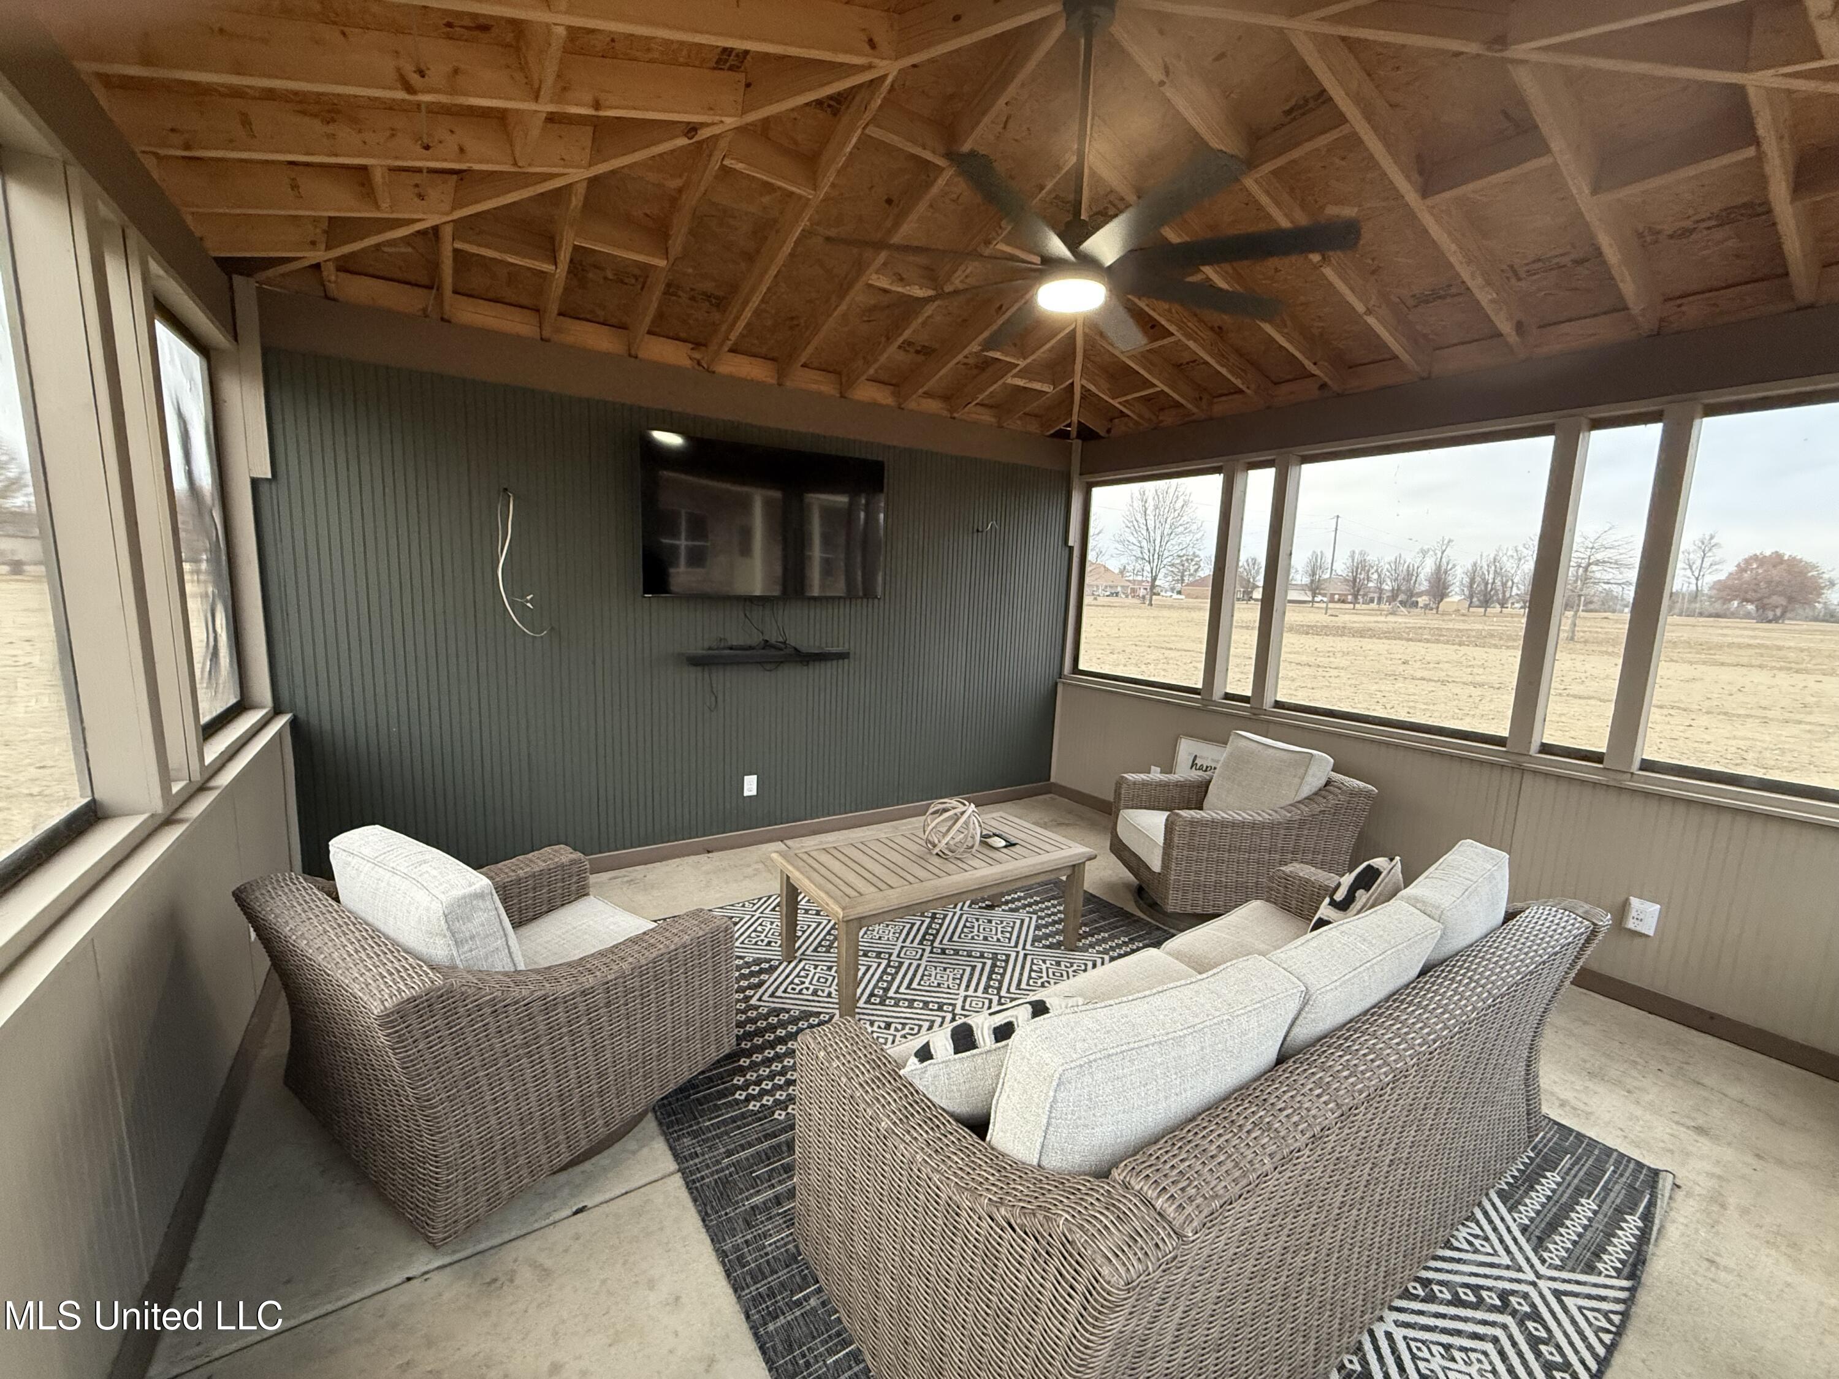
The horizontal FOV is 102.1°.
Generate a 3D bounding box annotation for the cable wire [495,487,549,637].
[{"bbox_3d":[-1.950,-0.613,3.641,0.216,0.714,0.060,-3,10,-33],"label":"cable wire"}]

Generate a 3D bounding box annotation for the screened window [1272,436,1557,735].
[{"bbox_3d":[2.444,-0.524,3.821,0.080,1.410,1.193,-3,10,-33],"label":"screened window"}]

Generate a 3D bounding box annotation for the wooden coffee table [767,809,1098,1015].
[{"bbox_3d":[0.072,0.941,3.272,1.260,0.468,0.650,-3,10,-33],"label":"wooden coffee table"}]

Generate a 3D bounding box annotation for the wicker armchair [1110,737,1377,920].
[{"bbox_3d":[1.571,0.712,3.796,0.950,0.880,0.890,2,8,-3],"label":"wicker armchair"}]

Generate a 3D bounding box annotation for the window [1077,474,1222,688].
[{"bbox_3d":[1.558,-0.750,5.158,0.080,1.410,1.196,-3,10,-33],"label":"window"}]

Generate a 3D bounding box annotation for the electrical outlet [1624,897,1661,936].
[{"bbox_3d":[2.945,0.926,3.032,0.025,0.135,0.090,-3,10,-33],"label":"electrical outlet"}]

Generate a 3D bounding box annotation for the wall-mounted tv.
[{"bbox_3d":[-0.847,-0.949,4.279,1.450,0.840,0.060,-3,10,-33],"label":"wall-mounted tv"}]

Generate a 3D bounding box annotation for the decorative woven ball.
[{"bbox_3d":[0.140,0.589,3.161,0.265,0.265,0.265,2,8,0],"label":"decorative woven ball"}]

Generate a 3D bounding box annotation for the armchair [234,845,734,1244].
[{"bbox_3d":[-1.186,0.890,2.148,0.890,0.800,0.950,7,10,33],"label":"armchair"}]

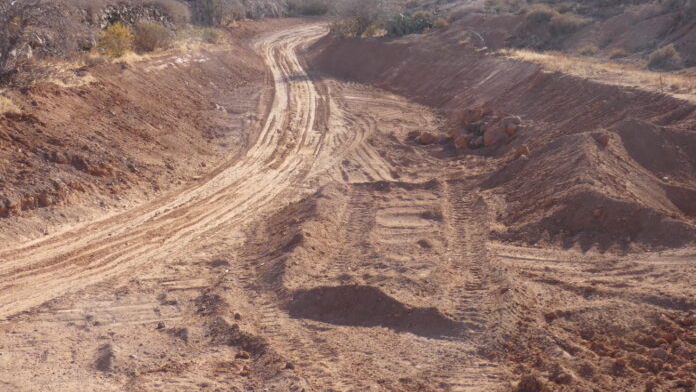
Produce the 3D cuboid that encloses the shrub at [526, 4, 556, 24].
[{"bbox_3d":[11.105,-10.474,45.000,1.720,1.090,1.550,1,17,0],"label":"shrub"}]

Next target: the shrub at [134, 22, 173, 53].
[{"bbox_3d":[-9.426,-7.681,38.000,1.840,1.470,1.750,1,17,0],"label":"shrub"}]

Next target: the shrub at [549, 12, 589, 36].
[{"bbox_3d":[11.811,-9.240,42.000,2.140,1.220,1.820,1,17,0],"label":"shrub"}]

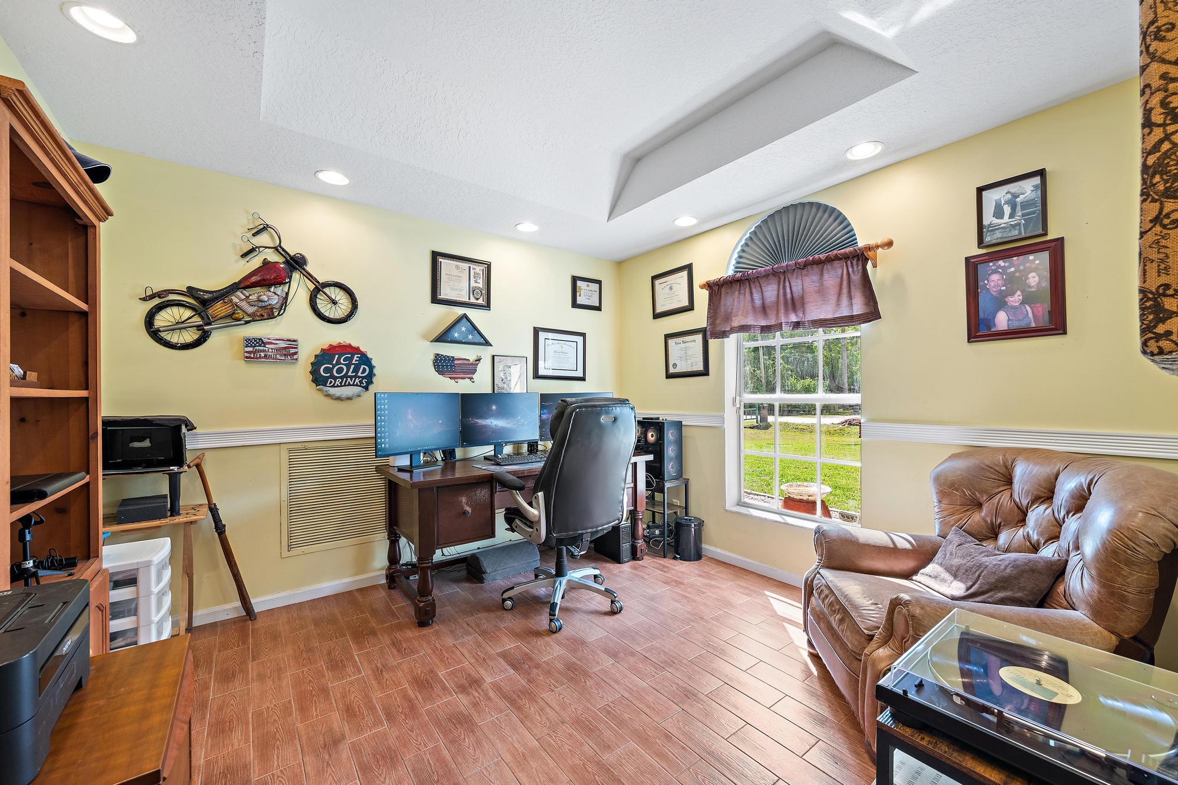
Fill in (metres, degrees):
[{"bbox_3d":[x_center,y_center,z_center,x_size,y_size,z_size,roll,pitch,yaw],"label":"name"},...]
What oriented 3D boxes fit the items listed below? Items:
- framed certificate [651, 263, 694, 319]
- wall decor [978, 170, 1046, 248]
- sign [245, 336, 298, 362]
[{"bbox_3d":[0.679,-0.805,3.693,0.025,0.363,0.443,0,0,-37],"label":"framed certificate"},{"bbox_3d":[1.906,-0.819,2.067,0.025,0.287,0.232,0,0,-37],"label":"wall decor"},{"bbox_3d":[-1.809,-0.241,2.614,0.251,0.134,0.035,0,0,-37],"label":"sign"}]

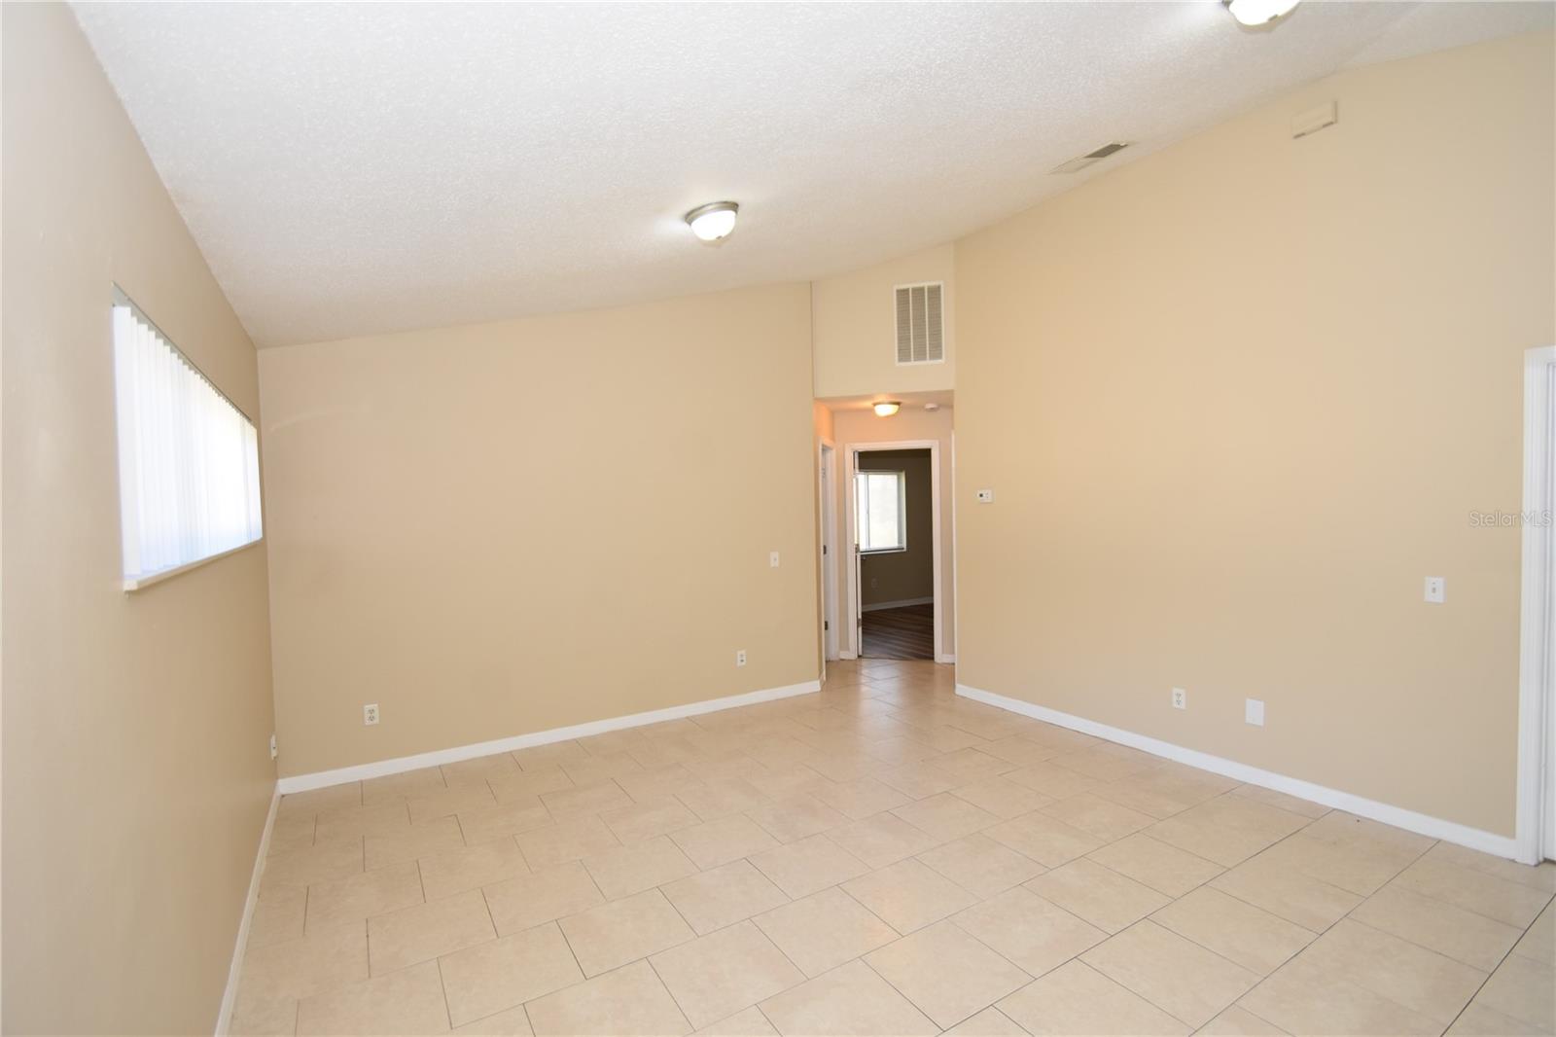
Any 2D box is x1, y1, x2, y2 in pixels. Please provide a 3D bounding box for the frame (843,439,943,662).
[{"bbox_3d":[1.127,0.328,6.304,0.885,2.105,0.120,-1,2,14],"label":"frame"}]

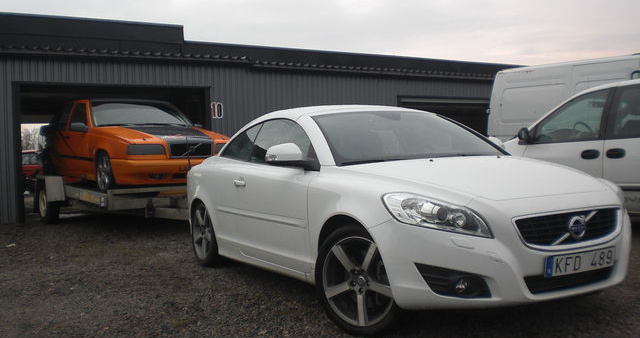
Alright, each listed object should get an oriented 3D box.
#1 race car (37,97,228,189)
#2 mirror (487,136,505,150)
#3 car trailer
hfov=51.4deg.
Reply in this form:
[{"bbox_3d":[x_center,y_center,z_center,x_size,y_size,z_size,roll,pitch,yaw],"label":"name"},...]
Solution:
[{"bbox_3d":[-3.000,-0.355,10.321,1.800,1.380,4.660,-3,2,-37],"label":"race car"},{"bbox_3d":[1.348,-0.169,5.187,0.250,0.170,0.160,-3,2,-29],"label":"mirror"},{"bbox_3d":[-2.555,0.425,9.755,2.150,0.750,5.850,-3,3,-37],"label":"car trailer"}]

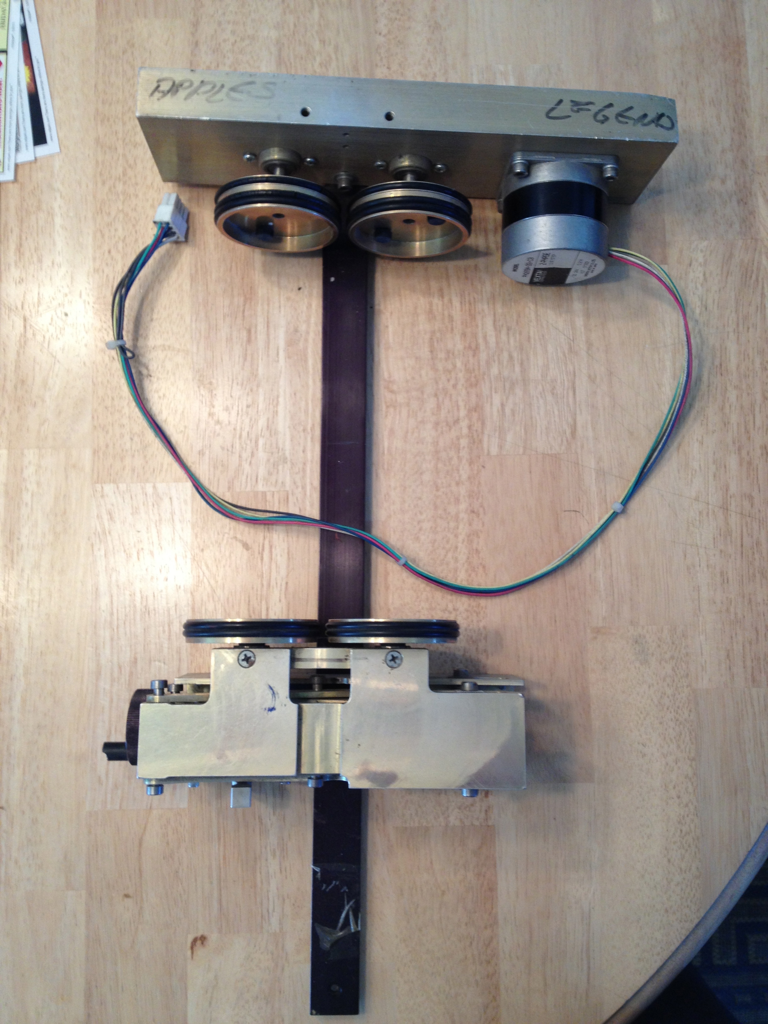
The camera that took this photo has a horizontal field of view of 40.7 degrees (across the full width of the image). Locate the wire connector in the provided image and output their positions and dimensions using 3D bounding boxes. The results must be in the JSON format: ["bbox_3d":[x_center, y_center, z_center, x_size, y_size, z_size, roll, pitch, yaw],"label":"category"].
[{"bbox_3d":[-0.119,-0.166,0.582,0.010,0.021,0.018,6,80,10],"label":"wire connector"}]

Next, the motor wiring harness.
[{"bbox_3d":[0.011,-0.057,0.568,0.321,0.039,0.202,2,84,-2],"label":"motor wiring harness"}]

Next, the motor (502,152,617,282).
[{"bbox_3d":[0.094,-0.159,0.566,0.057,0.057,0.054,2,84,-2],"label":"motor"}]

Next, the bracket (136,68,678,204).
[{"bbox_3d":[0.012,-0.202,0.563,0.273,0.079,0.025,2,84,-2],"label":"bracket"}]

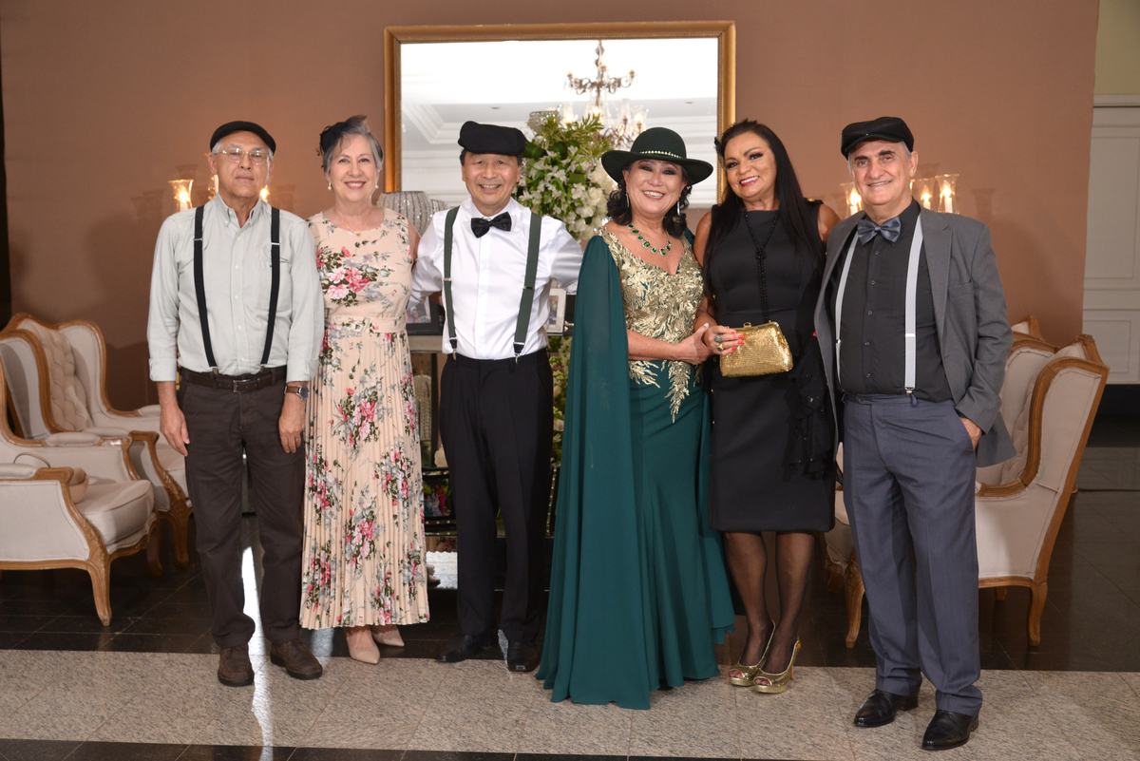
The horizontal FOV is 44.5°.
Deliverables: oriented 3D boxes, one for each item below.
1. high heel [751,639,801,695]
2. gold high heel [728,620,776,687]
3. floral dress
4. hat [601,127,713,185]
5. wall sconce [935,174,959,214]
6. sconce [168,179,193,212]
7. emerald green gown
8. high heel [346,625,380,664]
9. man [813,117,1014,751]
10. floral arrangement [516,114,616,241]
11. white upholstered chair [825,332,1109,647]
[{"bbox_3d":[0.638,0.870,4.271,0.083,0.135,0.205,5,9,38],"label":"high heel"},{"bbox_3d":[0.576,0.858,4.341,0.083,0.140,0.205,5,9,38],"label":"gold high heel"},{"bbox_3d":[-0.697,0.114,4.590,0.460,1.360,0.380,-2,8,-10],"label":"floral dress"},{"bbox_3d":[0.255,-0.650,4.033,0.325,0.135,0.335,6,-8,-4],"label":"hat"},{"bbox_3d":[1.809,-0.898,6.691,0.120,0.200,0.130,0,8,5],"label":"wall sconce"},{"bbox_3d":[-1.962,-0.921,7.012,0.120,0.200,0.130,0,8,5],"label":"sconce"},{"bbox_3d":[0.203,0.235,4.265,0.600,1.400,0.500,-2,8,-12],"label":"emerald green gown"},{"bbox_3d":[-0.664,0.844,4.597,0.080,0.125,0.230,-4,8,-25],"label":"high heel"},{"bbox_3d":[0.955,0.129,3.842,0.570,1.710,0.380,5,9,36],"label":"man"},{"bbox_3d":[-0.034,-0.949,6.610,0.500,0.640,0.450,0,8,5],"label":"floral arrangement"},{"bbox_3d":[1.337,0.346,4.851,0.890,1.010,0.750,0,8,5],"label":"white upholstered chair"}]

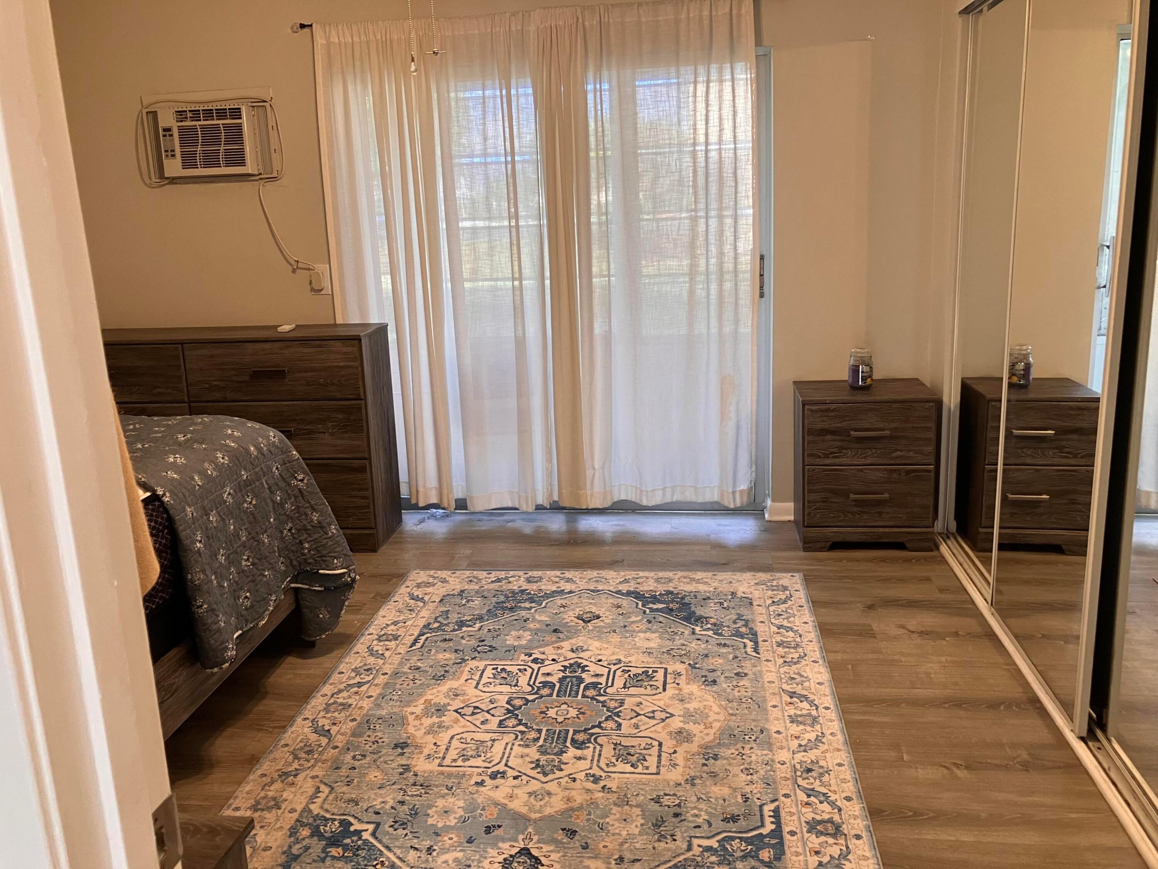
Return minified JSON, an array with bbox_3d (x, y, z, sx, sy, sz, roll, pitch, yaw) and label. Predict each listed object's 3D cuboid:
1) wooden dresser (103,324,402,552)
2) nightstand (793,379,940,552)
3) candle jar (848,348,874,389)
[{"bbox_3d":[-1.620,0.012,4.216,1.540,0.930,0.385,-1,13,8],"label":"wooden dresser"},{"bbox_3d":[1.175,0.123,3.892,0.517,0.628,0.390,-1,13,7],"label":"nightstand"},{"bbox_3d":[1.154,-0.274,3.855,0.104,0.164,0.104,-2,13,1],"label":"candle jar"}]

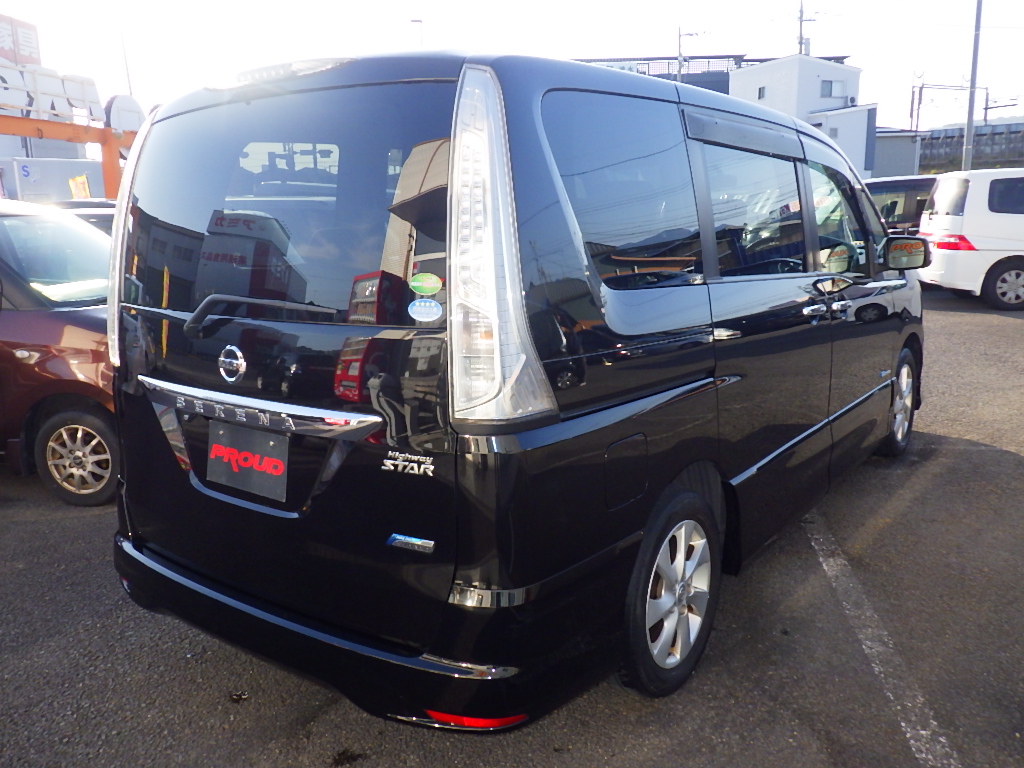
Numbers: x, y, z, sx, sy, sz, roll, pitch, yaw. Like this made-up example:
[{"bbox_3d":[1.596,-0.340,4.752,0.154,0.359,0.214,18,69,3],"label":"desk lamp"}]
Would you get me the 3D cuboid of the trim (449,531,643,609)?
[{"bbox_3d":[0.096,0.421,1.987,0.216,0.085,0.540,7,15,36],"label":"trim"}]

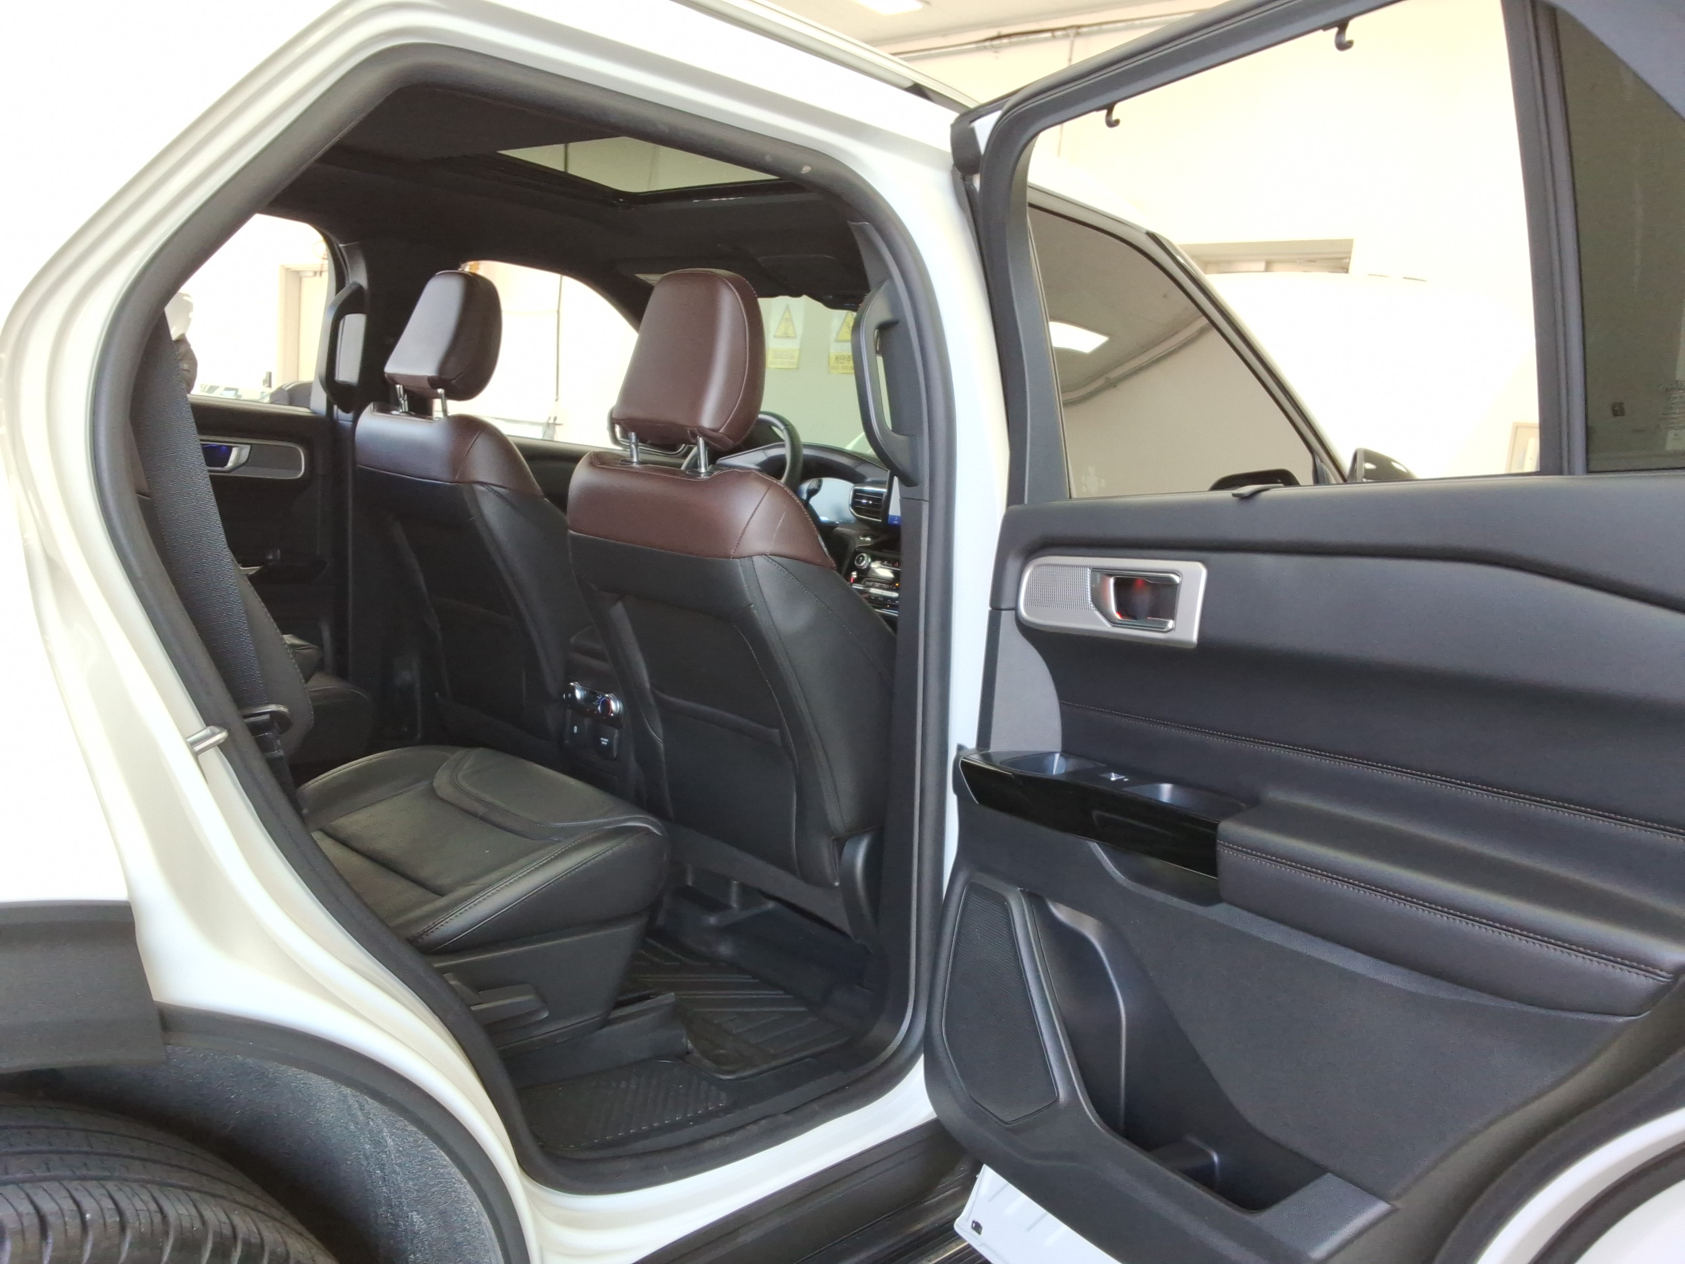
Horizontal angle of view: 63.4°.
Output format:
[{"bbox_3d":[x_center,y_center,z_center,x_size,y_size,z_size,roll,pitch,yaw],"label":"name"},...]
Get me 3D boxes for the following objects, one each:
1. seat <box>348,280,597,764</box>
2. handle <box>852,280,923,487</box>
[{"bbox_3d":[-0.521,-0.151,2.719,0.560,1.045,0.810,13,11,43],"label":"seat"},{"bbox_3d":[0.057,-0.301,1.649,0.075,0.240,0.045,-7,5,-31],"label":"handle"}]

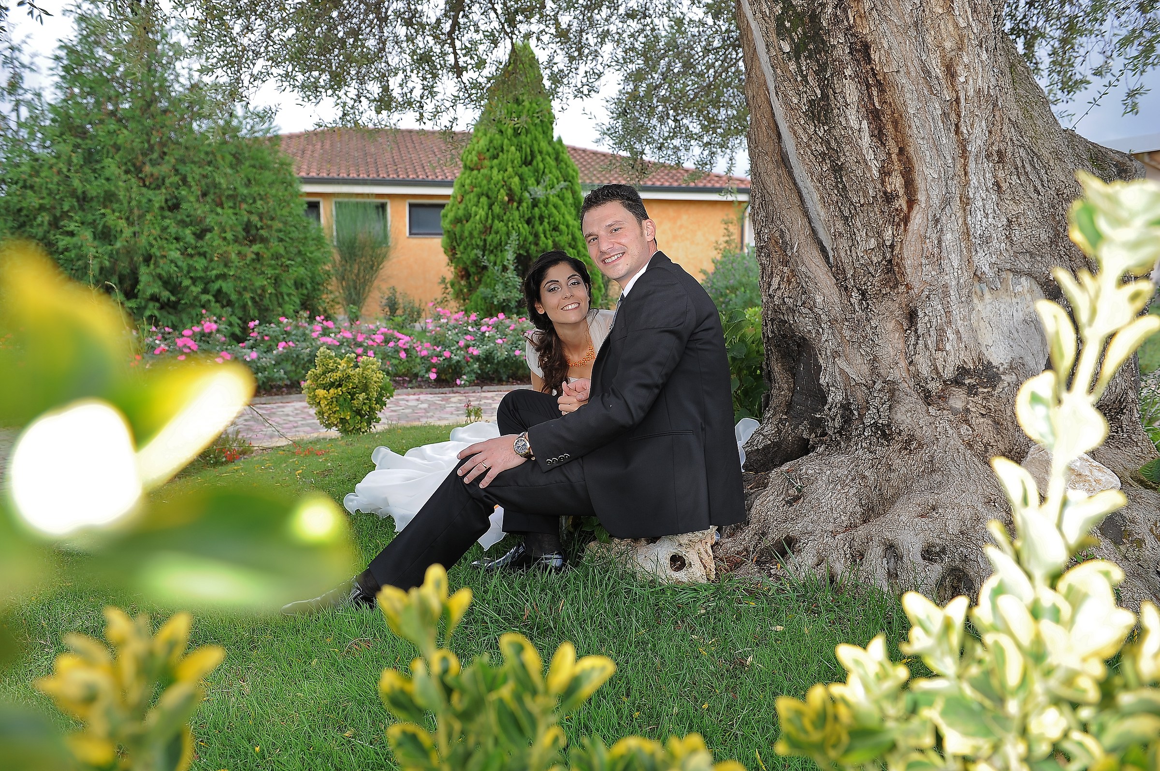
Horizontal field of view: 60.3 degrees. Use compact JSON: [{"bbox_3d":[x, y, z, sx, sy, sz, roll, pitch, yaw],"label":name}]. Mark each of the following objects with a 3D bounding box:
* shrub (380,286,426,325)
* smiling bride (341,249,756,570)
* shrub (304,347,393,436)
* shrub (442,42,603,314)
[{"bbox_3d":[-2.752,-1.227,15.500,0.730,0.660,0.700,0,6,0],"label":"shrub"},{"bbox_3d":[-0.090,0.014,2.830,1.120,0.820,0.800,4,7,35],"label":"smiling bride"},{"bbox_3d":[-1.102,0.014,4.750,0.430,0.420,0.420,0,6,0],"label":"shrub"},{"bbox_3d":[-0.795,-2.780,14.200,2.200,4.050,2.200,0,6,0],"label":"shrub"}]

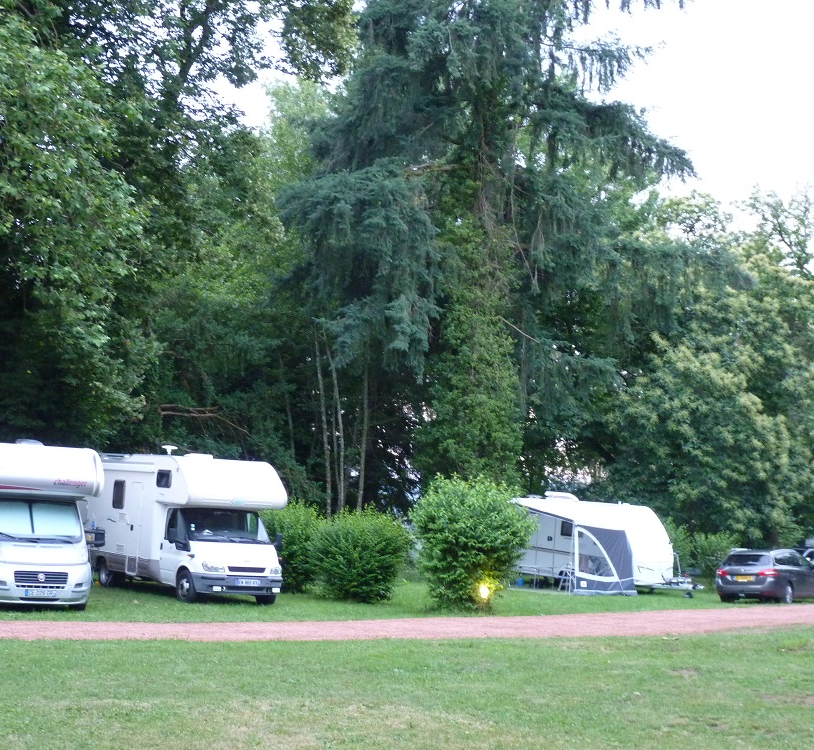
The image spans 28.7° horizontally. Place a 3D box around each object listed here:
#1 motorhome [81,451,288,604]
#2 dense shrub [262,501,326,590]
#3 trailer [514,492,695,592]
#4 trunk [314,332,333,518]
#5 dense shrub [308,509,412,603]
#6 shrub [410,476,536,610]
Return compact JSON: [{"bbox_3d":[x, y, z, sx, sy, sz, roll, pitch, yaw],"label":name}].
[{"bbox_3d":[-4.824,3.251,34.213,2.280,3.030,6.480,5,-5,-32],"label":"motorhome"},{"bbox_3d":[-2.770,4.080,37.460,1.950,2.100,1.950,2,-5,0],"label":"dense shrub"},{"bbox_3d":[5.149,4.628,42.889,6.300,2.600,2.350,-1,-6,36],"label":"trailer"},{"bbox_3d":[-2.240,2.019,42.500,0.250,6.702,0.250,-4,0,0],"label":"trunk"},{"bbox_3d":[-1.022,4.001,34.930,2.150,2.000,2.050,2,-5,0],"label":"dense shrub"},{"bbox_3d":[1.407,3.688,34.123,2.500,2.700,2.450,2,-5,0],"label":"shrub"}]

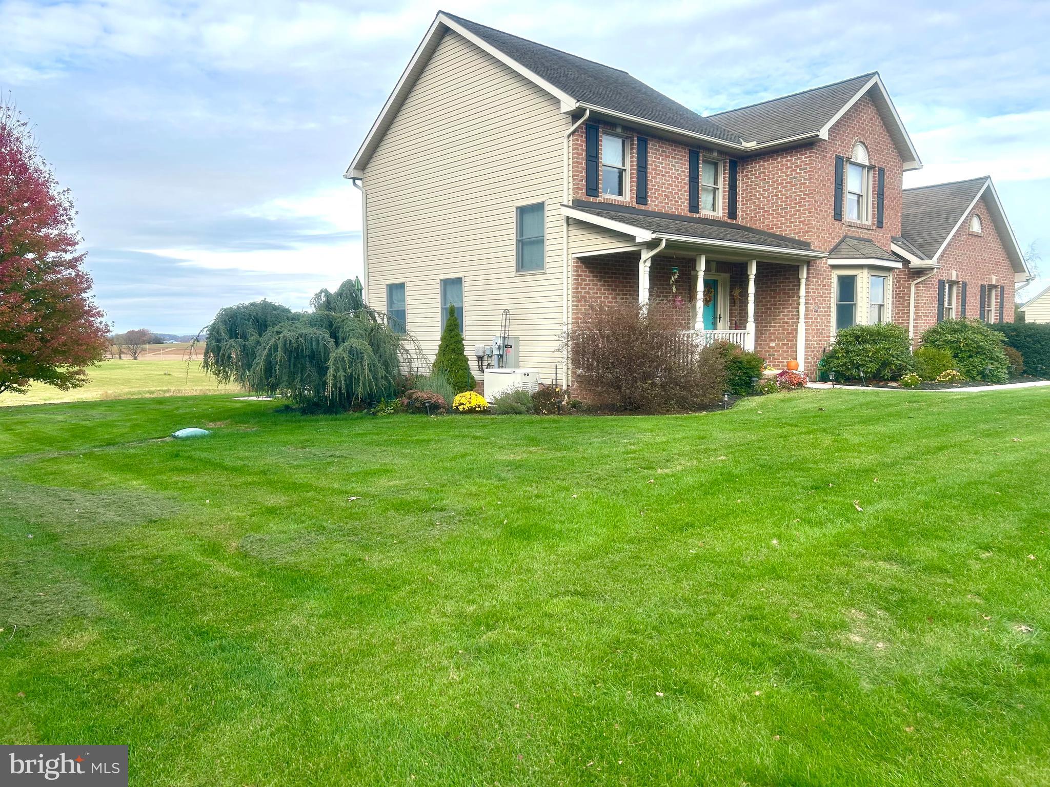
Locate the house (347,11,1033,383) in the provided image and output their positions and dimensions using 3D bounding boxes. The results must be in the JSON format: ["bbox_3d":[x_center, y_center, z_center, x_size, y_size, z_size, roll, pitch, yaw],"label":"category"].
[{"bbox_3d":[5.686,-4.767,23.248,18.090,8.750,11.380,-5,6,-42],"label":"house"}]

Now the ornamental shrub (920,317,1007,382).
[{"bbox_3d":[10.777,-1.059,19.385,1.969,1.514,1.817,2,5,29],"label":"ornamental shrub"}]

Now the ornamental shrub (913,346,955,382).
[{"bbox_3d":[9.687,-0.708,18.700,1.000,0.820,0.950,2,5,27],"label":"ornamental shrub"}]

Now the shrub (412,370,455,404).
[{"bbox_3d":[-1.844,-0.095,15.902,0.866,0.717,0.800,-1,4,-7],"label":"shrub"}]

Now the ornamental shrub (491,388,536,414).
[{"bbox_3d":[-0.211,0.126,14.499,0.775,0.446,0.720,0,4,-1],"label":"ornamental shrub"}]

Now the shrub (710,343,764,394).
[{"bbox_3d":[4.181,-0.501,15.549,1.030,1.040,0.989,0,4,15],"label":"shrub"}]

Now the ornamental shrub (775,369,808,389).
[{"bbox_3d":[5.793,-0.312,17.164,0.687,0.424,0.586,1,5,19],"label":"ornamental shrub"}]

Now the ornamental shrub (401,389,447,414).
[{"bbox_3d":[-1.919,0.148,14.943,0.858,0.475,0.788,-1,4,-7],"label":"ornamental shrub"}]

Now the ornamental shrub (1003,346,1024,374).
[{"bbox_3d":[13.191,-0.913,21.404,0.656,0.788,0.626,2,5,32],"label":"ornamental shrub"}]

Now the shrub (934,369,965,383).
[{"bbox_3d":[9.591,-0.392,17.800,0.664,0.307,0.620,2,5,28],"label":"shrub"}]

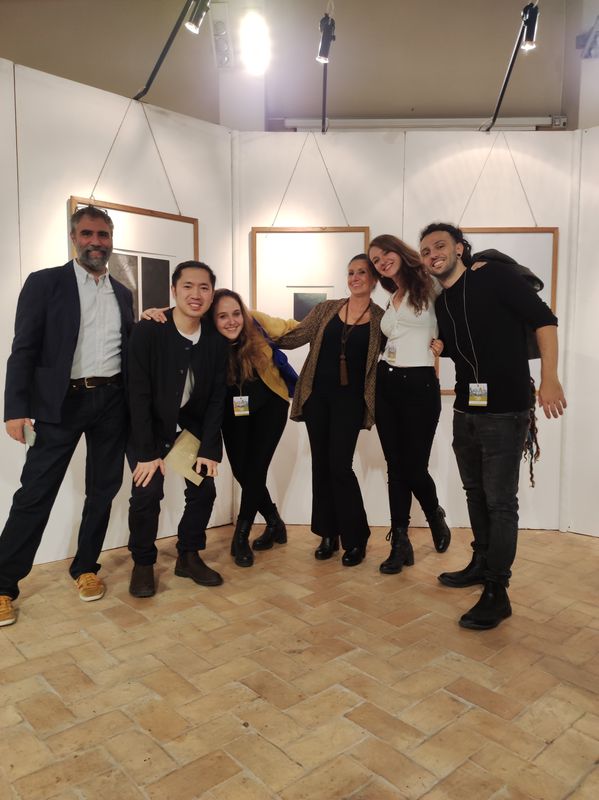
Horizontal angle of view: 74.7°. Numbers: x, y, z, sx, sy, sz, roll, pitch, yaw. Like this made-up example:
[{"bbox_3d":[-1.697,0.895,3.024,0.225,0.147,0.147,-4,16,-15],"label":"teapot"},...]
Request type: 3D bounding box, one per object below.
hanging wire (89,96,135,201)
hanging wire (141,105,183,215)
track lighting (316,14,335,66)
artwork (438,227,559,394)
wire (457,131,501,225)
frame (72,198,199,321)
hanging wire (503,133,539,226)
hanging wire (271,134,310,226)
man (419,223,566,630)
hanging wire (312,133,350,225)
[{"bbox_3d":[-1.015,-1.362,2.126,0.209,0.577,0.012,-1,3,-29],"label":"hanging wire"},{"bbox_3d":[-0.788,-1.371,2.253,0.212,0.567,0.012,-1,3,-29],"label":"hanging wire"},{"bbox_3d":[0.139,-1.934,2.100,0.085,0.200,0.085,-1,34,-19],"label":"track lighting"},{"bbox_3d":[1.239,-0.555,2.478,0.750,1.047,0.035,0,3,1],"label":"artwork"},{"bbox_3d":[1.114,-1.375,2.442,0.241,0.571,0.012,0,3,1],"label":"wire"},{"bbox_3d":[-0.900,-0.587,2.228,0.665,0.970,0.035,-1,3,-29],"label":"frame"},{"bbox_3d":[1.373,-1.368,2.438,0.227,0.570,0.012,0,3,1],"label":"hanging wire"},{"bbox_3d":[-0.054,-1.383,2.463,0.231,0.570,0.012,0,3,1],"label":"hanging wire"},{"bbox_3d":[0.857,0.035,1.772,0.460,1.680,0.600,-3,4,-44],"label":"man"},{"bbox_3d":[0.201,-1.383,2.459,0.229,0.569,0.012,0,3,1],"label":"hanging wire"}]

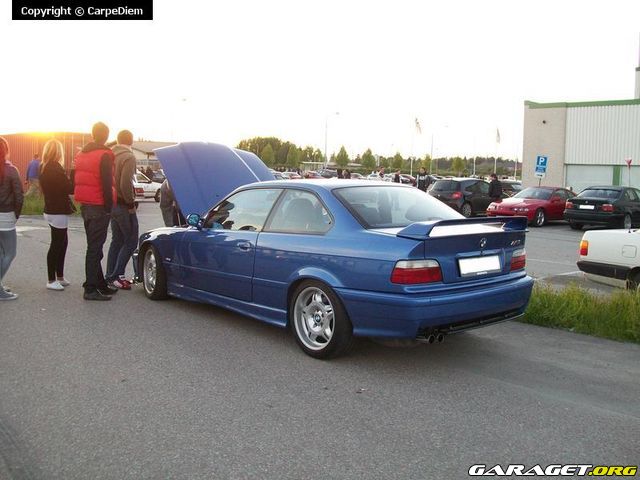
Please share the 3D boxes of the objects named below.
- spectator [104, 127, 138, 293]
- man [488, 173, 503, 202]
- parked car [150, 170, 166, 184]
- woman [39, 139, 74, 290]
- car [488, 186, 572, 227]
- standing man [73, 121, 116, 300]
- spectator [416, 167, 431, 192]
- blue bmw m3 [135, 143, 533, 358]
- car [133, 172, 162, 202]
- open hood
[{"bbox_3d":[-2.321,-0.372,7.824,0.380,1.820,0.480,-4,8,-32],"label":"spectator"},{"bbox_3d":[6.400,-1.554,24.400,0.380,1.760,0.500,-3,8,-30],"label":"man"},{"bbox_3d":[-9.000,-3.200,37.000,1.750,1.420,4.300,3,7,20],"label":"parked car"},{"bbox_3d":[-3.063,-0.321,7.817,0.340,1.700,0.460,-5,9,-42],"label":"woman"},{"bbox_3d":[7.600,-1.270,23.400,1.750,1.300,4.420,6,9,42],"label":"car"},{"bbox_3d":[-2.443,-0.345,7.326,0.380,1.860,0.540,-5,9,-41],"label":"standing man"},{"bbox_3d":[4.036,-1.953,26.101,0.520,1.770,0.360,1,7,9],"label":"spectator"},{"bbox_3d":[-0.229,-0.078,6.426,1.780,1.600,4.430,-5,9,-41],"label":"blue bmw m3"},{"bbox_3d":[-7.200,-2.150,26.000,4.300,1.420,1.700,-6,9,-42],"label":"car"},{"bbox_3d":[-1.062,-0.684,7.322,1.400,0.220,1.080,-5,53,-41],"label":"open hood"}]

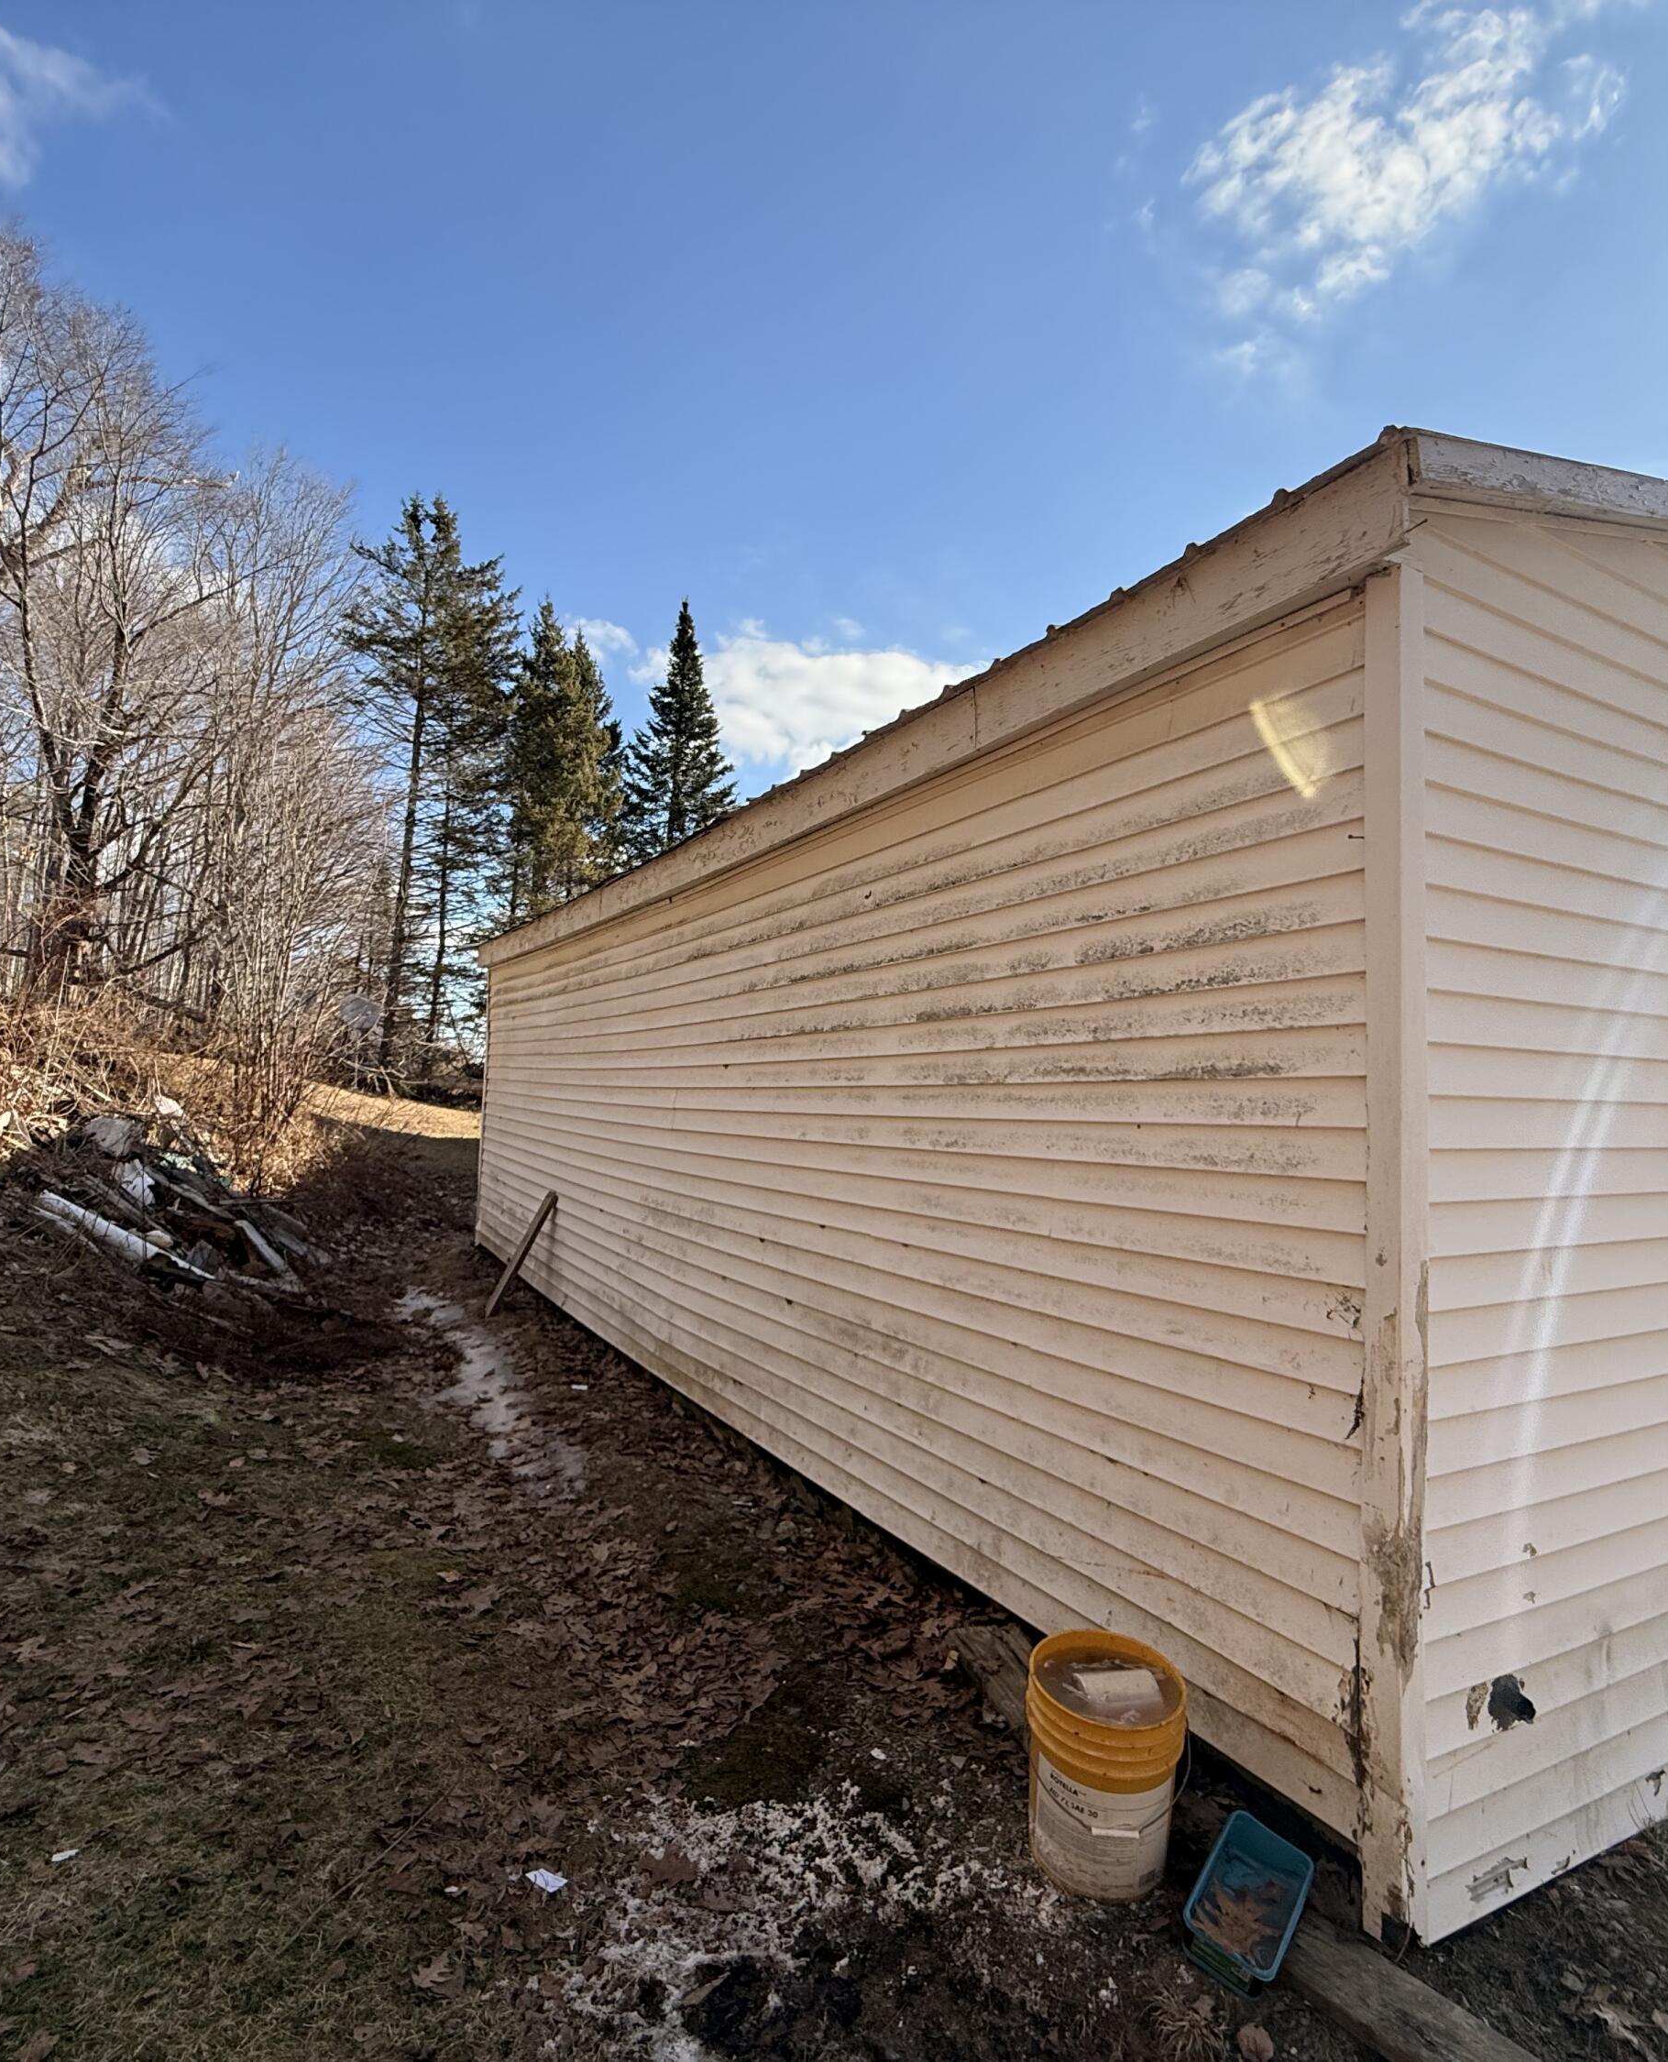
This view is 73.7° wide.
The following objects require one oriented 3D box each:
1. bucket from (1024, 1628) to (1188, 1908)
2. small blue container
[{"bbox_3d":[0.540,1.472,2.230,0.305,0.365,0.305,3,1,16],"label":"bucket"},{"bbox_3d":[0.747,1.572,2.000,0.162,0.085,0.305,15,12,36],"label":"small blue container"}]

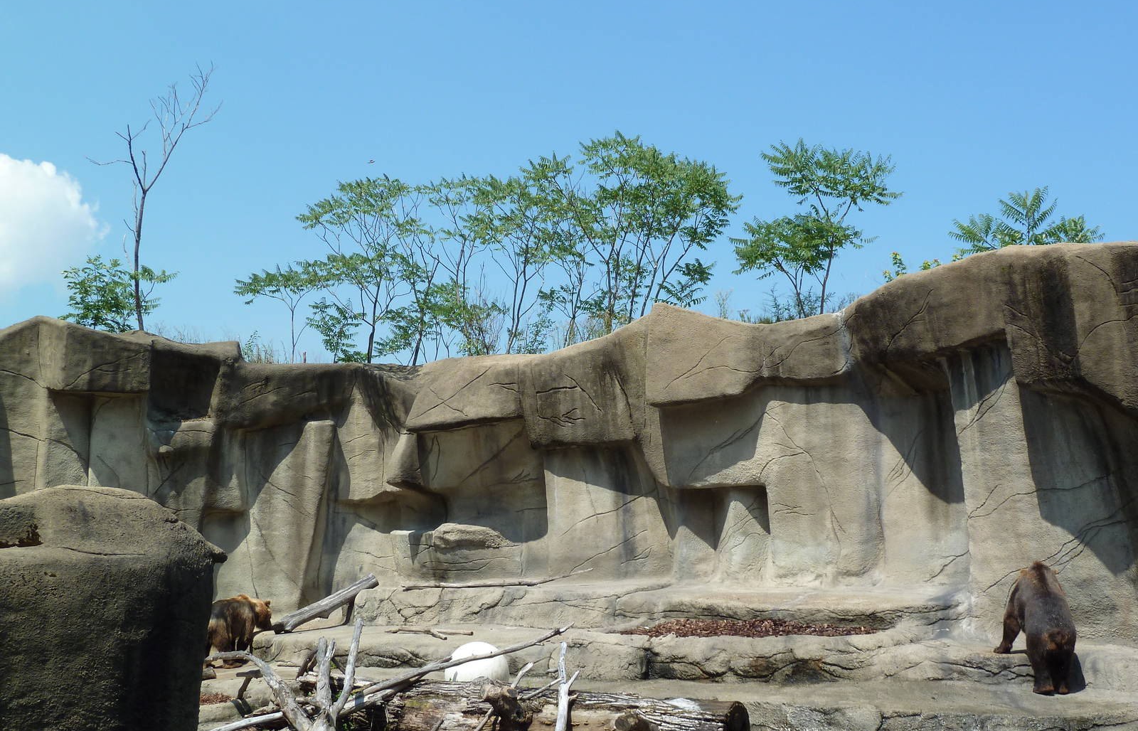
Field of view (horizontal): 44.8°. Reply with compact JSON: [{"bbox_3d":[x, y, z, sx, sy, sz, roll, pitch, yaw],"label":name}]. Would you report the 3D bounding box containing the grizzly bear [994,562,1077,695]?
[{"bbox_3d":[5.800,3.249,17.050,0.800,1.460,1.650,-1,-4,8],"label":"grizzly bear"}]

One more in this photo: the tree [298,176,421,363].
[{"bbox_3d":[-3.766,-1.627,24.700,2.180,3.500,2.000,0,-4,0],"label":"tree"}]

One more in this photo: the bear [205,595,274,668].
[{"bbox_3d":[-4.590,3.667,19.074,0.600,1.030,1.350,-3,-5,36],"label":"bear"}]

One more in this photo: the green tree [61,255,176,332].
[{"bbox_3d":[-7.751,-1.086,23.655,1.940,1.620,1.700,0,-4,0],"label":"green tree"}]

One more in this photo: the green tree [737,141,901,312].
[{"bbox_3d":[4.229,-2.243,23.544,2.790,3.190,2.400,0,-4,0],"label":"green tree"}]

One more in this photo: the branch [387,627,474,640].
[{"bbox_3d":[-1.890,3.671,18.873,1.180,0.120,0.650,0,-4,0],"label":"branch"}]

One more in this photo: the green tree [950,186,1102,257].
[{"bbox_3d":[6.968,-1.996,21.017,2.280,1.430,1.900,0,-4,0],"label":"green tree"}]

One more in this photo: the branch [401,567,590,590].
[{"bbox_3d":[-1.036,3.168,20.516,2.930,0.270,0.200,2,-5,-20],"label":"branch"}]

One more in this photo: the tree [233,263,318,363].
[{"bbox_3d":[-5.252,-0.847,24.639,1.500,1.970,1.400,0,-4,0],"label":"tree"}]

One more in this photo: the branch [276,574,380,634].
[{"bbox_3d":[-3.450,3.382,19.672,1.630,0.250,0.250,-20,6,-30],"label":"branch"}]

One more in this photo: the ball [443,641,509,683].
[{"bbox_3d":[-1.050,3.499,15.626,0.760,0.760,0.760,0,-4,0],"label":"ball"}]

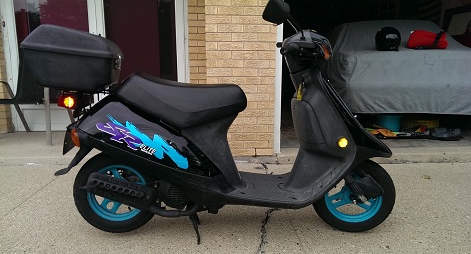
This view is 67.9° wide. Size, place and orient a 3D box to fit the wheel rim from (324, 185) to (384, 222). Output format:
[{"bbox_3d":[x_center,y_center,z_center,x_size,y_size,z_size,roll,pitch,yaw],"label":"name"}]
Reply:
[{"bbox_3d":[0.589,0.333,1.743,0.280,0.280,0.070,0,9,2],"label":"wheel rim"}]

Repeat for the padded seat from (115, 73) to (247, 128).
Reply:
[{"bbox_3d":[-0.249,-0.129,1.623,0.600,0.243,0.250,-1,9,-3],"label":"padded seat"}]

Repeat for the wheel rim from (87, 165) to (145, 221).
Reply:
[{"bbox_3d":[-0.568,0.315,1.680,0.280,0.280,0.070,-1,9,-3],"label":"wheel rim"}]

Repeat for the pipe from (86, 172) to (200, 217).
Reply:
[{"bbox_3d":[-0.413,0.307,1.585,0.475,0.225,0.145,-1,9,-3],"label":"pipe"}]

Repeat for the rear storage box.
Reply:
[{"bbox_3d":[-0.680,-0.305,1.571,0.360,0.255,0.355,5,9,-8],"label":"rear storage box"}]

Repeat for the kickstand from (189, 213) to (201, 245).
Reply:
[{"bbox_3d":[-0.199,0.471,1.715,0.065,0.145,0.190,-1,9,-3],"label":"kickstand"}]

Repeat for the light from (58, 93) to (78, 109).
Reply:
[{"bbox_3d":[-0.737,-0.118,1.569,0.086,0.072,0.100,-1,9,-3],"label":"light"}]

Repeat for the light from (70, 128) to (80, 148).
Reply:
[{"bbox_3d":[-0.695,0.046,1.532,0.050,0.085,0.065,-1,9,-3],"label":"light"}]

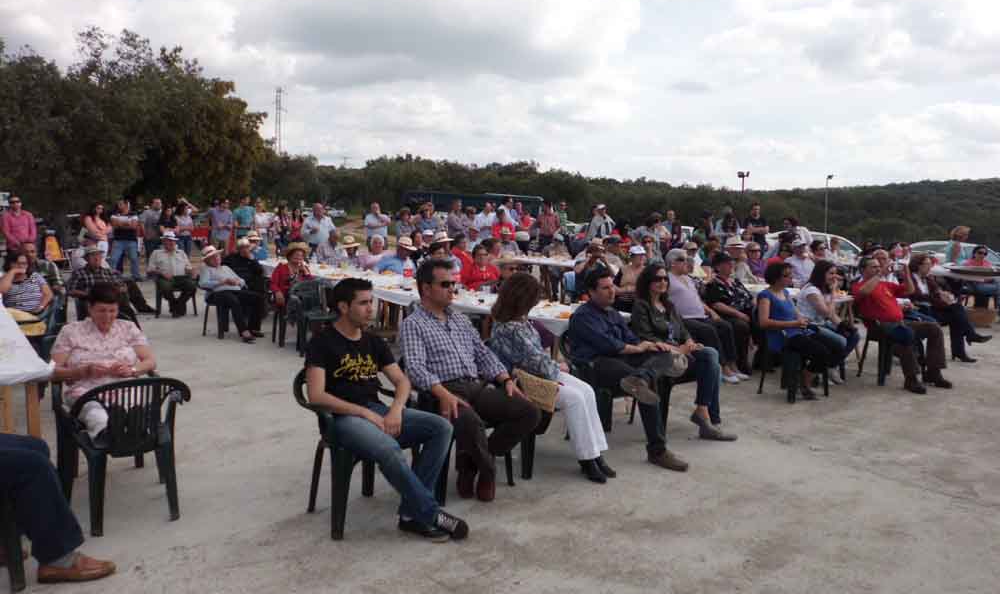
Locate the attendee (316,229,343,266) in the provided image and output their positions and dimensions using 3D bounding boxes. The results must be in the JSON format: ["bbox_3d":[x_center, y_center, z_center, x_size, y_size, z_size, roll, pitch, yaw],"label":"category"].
[{"bbox_3d":[-2.865,-0.485,12.620,0.530,1.280,0.720,-2,7,-30],"label":"attendee"}]

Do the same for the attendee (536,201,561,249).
[{"bbox_3d":[0.991,-1.090,15.480,0.520,1.760,0.330,-1,7,-11],"label":"attendee"}]

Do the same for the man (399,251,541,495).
[{"bbox_3d":[-0.155,0.475,4.419,0.680,1.350,0.740,-5,9,-38],"label":"man"}]

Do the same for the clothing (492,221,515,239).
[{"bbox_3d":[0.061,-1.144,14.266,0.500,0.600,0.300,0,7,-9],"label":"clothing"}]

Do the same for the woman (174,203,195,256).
[{"bbox_3d":[-6.847,-1.164,16.300,0.480,1.660,0.380,-2,7,-27],"label":"woman"}]

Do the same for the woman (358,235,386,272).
[{"bbox_3d":[-1.774,-0.224,10.700,0.550,1.270,0.720,0,7,-9],"label":"woman"}]

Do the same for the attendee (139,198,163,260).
[{"bbox_3d":[-7.910,-1.321,17.000,0.500,1.770,0.360,-3,8,-30],"label":"attendee"}]

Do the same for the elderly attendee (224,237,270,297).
[{"bbox_3d":[-3.328,-0.155,9.900,0.800,1.250,0.560,7,9,41],"label":"elderly attendee"}]

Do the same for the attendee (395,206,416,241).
[{"bbox_3d":[-1.939,-1.035,15.578,0.480,1.660,0.360,-2,7,-30],"label":"attendee"}]

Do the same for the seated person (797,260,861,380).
[{"bbox_3d":[3.346,0.256,7.650,0.460,1.220,0.700,-4,8,-37],"label":"seated person"}]

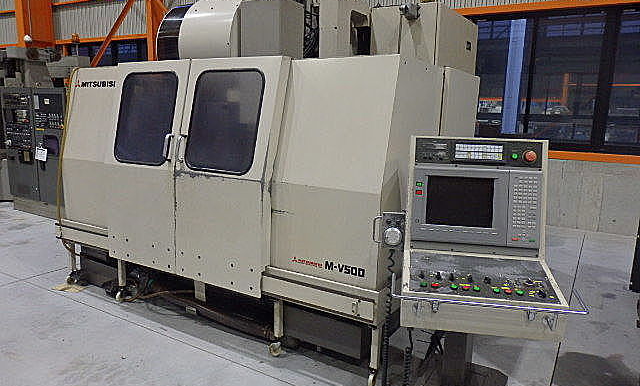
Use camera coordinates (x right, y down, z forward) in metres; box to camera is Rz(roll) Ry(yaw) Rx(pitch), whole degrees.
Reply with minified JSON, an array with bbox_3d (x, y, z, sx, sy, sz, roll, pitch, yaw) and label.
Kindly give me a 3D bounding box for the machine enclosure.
[{"bbox_3d":[-0.429,-0.275,3.638,2.738,1.311,1.852,7,12,30],"label":"machine enclosure"}]

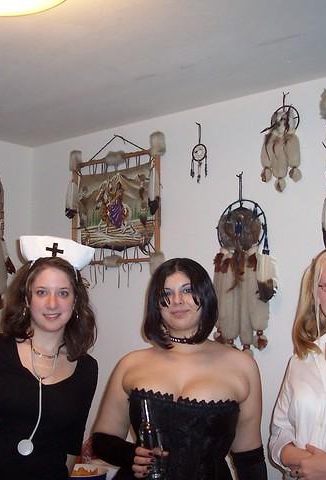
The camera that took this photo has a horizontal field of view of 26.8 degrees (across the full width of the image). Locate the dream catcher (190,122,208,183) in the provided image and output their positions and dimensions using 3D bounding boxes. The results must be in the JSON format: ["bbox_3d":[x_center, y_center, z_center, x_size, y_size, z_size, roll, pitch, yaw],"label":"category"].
[{"bbox_3d":[0.122,-0.295,2.316,0.069,0.203,0.020,-5,-8,39],"label":"dream catcher"}]

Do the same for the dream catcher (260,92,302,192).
[{"bbox_3d":[0.362,-0.298,2.104,0.138,0.307,0.040,-5,-8,39],"label":"dream catcher"}]

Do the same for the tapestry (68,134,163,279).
[{"bbox_3d":[-0.184,-0.112,2.532,0.475,0.540,0.050,-5,-8,39],"label":"tapestry"}]

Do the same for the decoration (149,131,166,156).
[{"bbox_3d":[-0.020,-0.339,2.412,0.053,0.088,0.050,-5,-8,39],"label":"decoration"}]

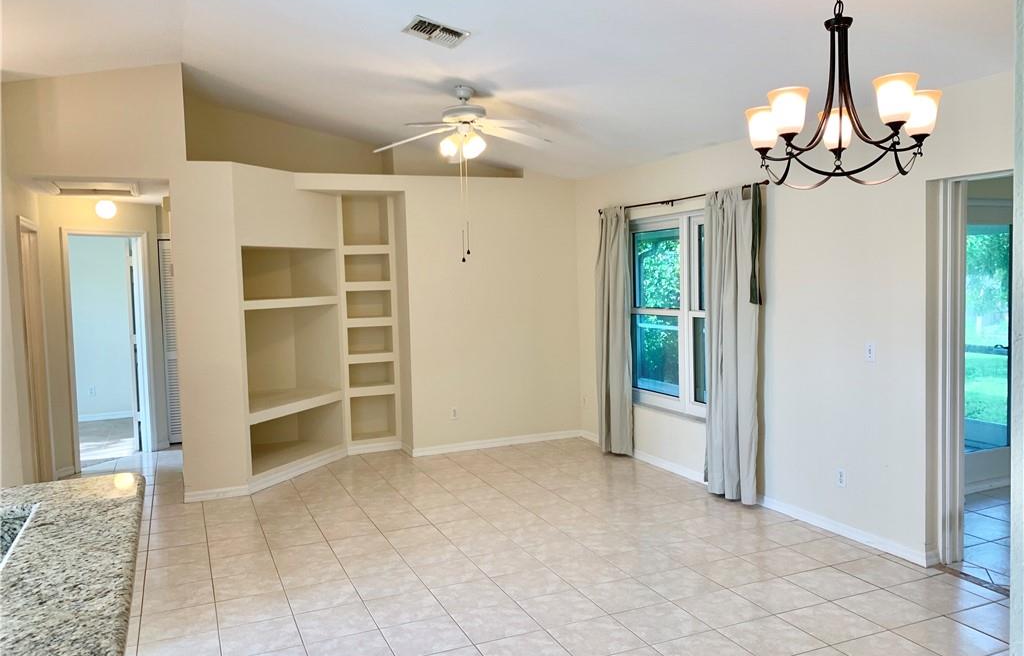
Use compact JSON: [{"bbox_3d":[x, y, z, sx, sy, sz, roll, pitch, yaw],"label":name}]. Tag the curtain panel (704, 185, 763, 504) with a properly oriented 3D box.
[{"bbox_3d":[1.503,0.114,5.281,0.113,2.138,0.536,-3,4,-23],"label":"curtain panel"}]

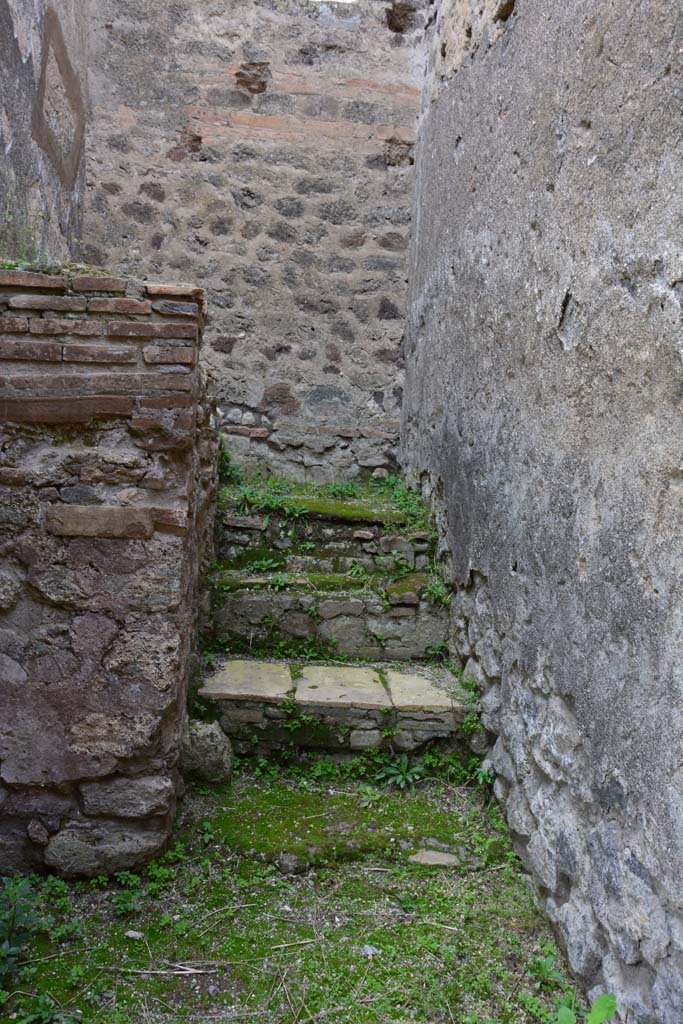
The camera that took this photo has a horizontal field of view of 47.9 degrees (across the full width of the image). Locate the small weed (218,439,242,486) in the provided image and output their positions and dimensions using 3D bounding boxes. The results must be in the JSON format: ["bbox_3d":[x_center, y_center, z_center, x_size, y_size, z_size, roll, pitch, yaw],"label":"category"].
[{"bbox_3d":[-0.592,-0.268,4.080,0.130,0.230,0.130,2,8,-3],"label":"small weed"}]

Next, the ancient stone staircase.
[{"bbox_3d":[-0.039,0.359,3.436,0.950,0.780,1.620,2,8,-3],"label":"ancient stone staircase"}]

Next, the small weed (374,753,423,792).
[{"bbox_3d":[0.189,0.854,2.500,0.155,0.080,0.130,2,8,-3],"label":"small weed"}]

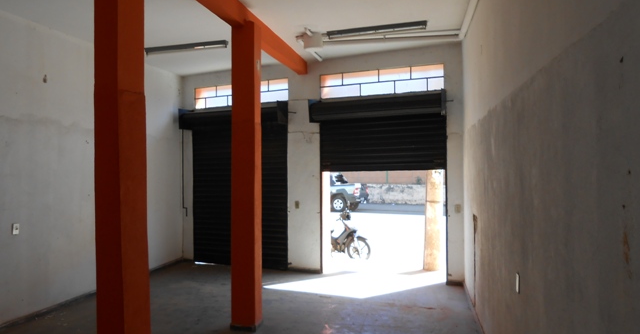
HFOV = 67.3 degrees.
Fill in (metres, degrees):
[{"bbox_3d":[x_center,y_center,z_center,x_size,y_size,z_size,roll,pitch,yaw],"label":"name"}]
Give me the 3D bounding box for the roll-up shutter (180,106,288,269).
[{"bbox_3d":[-1.488,0.338,8.243,2.010,2.747,0.371,-1,0,25],"label":"roll-up shutter"}]

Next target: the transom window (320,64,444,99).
[{"bbox_3d":[0.913,-1.285,7.323,1.957,0.371,0.082,-1,0,25],"label":"transom window"}]

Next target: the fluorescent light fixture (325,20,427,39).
[{"bbox_3d":[0.704,-1.690,5.991,1.260,0.085,0.100,-1,0,20],"label":"fluorescent light fixture"}]

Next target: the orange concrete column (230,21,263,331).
[{"bbox_3d":[-0.777,0.103,5.085,0.251,3.176,0.256,0,0,12],"label":"orange concrete column"}]

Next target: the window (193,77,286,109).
[{"bbox_3d":[-1.398,-1.265,8.411,1.960,0.376,0.082,-1,0,25],"label":"window"}]

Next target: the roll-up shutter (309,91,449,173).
[{"bbox_3d":[0.832,-0.498,7.153,2.020,1.122,0.371,-1,0,25],"label":"roll-up shutter"}]

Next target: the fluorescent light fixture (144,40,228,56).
[{"bbox_3d":[-1.878,-1.667,6.784,1.290,0.085,0.100,-1,0,20],"label":"fluorescent light fixture"}]

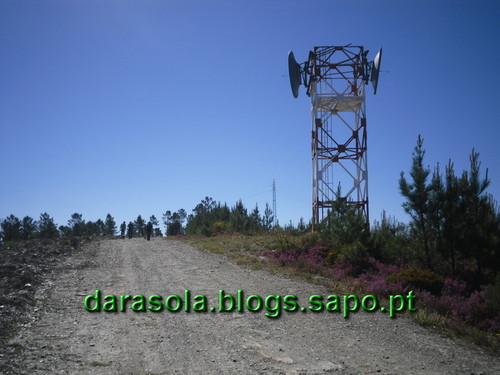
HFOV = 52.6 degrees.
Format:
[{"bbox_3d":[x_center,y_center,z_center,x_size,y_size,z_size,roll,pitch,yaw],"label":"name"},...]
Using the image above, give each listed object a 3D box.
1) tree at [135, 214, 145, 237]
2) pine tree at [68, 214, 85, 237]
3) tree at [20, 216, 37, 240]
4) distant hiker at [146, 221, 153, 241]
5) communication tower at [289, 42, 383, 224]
[{"bbox_3d":[-15.668,5.519,72.000,1.567,3.205,1.567,0,-9,0],"label":"tree"},{"bbox_3d":[-23.339,5.078,68.000,2.287,3.296,2.287,0,-9,0],"label":"pine tree"},{"bbox_3d":[-28.044,5.159,64.000,2.026,3.102,2.026,0,-9,0],"label":"tree"},{"bbox_3d":[-9.064,3.960,45.500,0.560,1.730,0.420,0,-9,0],"label":"distant hiker"},{"bbox_3d":[6.475,-3.312,37.261,7.143,13.574,3.900,0,-9,0],"label":"communication tower"}]

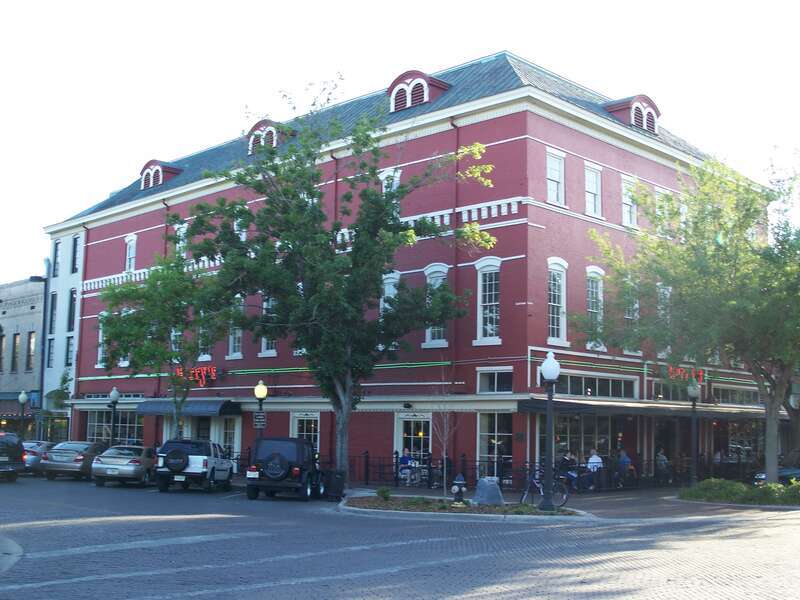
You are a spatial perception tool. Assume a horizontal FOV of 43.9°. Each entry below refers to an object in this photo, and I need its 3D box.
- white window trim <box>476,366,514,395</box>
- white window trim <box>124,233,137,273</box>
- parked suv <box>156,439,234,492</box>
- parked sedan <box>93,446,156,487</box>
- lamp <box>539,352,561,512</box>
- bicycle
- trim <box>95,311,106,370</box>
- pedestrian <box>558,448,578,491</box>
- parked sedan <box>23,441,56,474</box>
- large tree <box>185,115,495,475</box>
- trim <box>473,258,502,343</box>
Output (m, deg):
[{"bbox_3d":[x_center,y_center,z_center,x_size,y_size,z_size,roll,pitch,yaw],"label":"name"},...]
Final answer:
[{"bbox_3d":[3.181,2.708,33.355,0.160,0.920,1.620,8,-10,-44],"label":"white window trim"},{"bbox_3d":[-14.212,-2.466,52.280,1.300,2.080,0.200,-6,-11,45],"label":"white window trim"},{"bbox_3d":[-7.026,5.686,34.682,1.730,1.700,4.200,1,-7,2],"label":"parked suv"},{"bbox_3d":[-9.501,5.953,35.884,1.780,1.420,4.720,0,-7,4],"label":"parked sedan"},{"bbox_3d":[3.639,3.177,24.143,0.460,3.780,0.460,1,-7,0],"label":"lamp"},{"bbox_3d":[3.701,4.752,25.541,1.680,1.040,0.550,-6,-10,42],"label":"bicycle"},{"bbox_3d":[-16.128,2.191,53.516,1.330,3.070,0.200,-6,-11,45],"label":"trim"},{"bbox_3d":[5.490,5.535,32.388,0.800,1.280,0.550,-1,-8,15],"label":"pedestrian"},{"bbox_3d":[-15.570,6.817,43.367,1.770,1.430,4.650,1,-7,4],"label":"parked sedan"},{"bbox_3d":[-2.005,0.015,32.930,9.300,12.200,8.300,1,-7,-4],"label":"large tree"},{"bbox_3d":[2.998,0.060,33.897,0.220,3.027,1.306,8,-10,-44],"label":"trim"}]

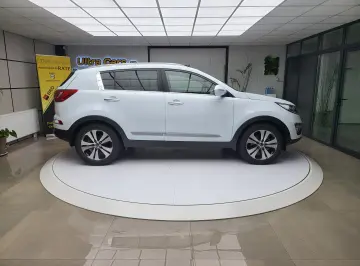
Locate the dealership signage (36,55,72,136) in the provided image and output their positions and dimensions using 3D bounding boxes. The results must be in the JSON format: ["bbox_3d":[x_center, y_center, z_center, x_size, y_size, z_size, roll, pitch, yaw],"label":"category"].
[{"bbox_3d":[-3.270,-0.972,6.709,0.820,2.130,0.150,-8,14,-35],"label":"dealership signage"}]

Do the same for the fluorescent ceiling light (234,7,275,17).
[{"bbox_3d":[1.202,-2.003,4.119,0.595,0.050,0.595,0,11,0],"label":"fluorescent ceiling light"}]

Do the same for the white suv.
[{"bbox_3d":[-0.030,-0.455,4.834,4.440,1.640,1.870,0,11,-1],"label":"white suv"}]

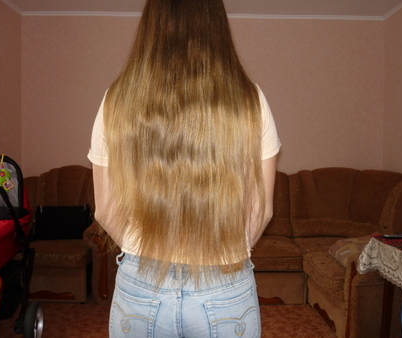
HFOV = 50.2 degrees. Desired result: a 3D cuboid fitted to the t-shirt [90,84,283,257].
[{"bbox_3d":[-0.045,0.000,1.100,0.490,0.480,0.270,1,2,0],"label":"t-shirt"}]

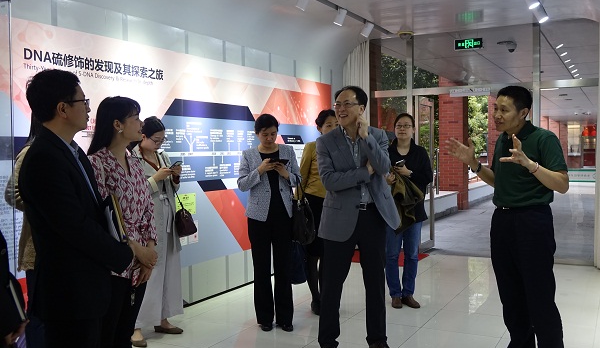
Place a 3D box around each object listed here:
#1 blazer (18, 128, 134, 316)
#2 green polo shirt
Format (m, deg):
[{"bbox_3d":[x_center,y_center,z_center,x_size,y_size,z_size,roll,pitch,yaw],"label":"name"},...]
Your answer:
[{"bbox_3d":[-0.905,0.200,2.440,0.440,0.740,0.490,0,2,3],"label":"blazer"},{"bbox_3d":[1.310,-0.055,3.470,0.300,0.535,0.470,-2,2,-23],"label":"green polo shirt"}]

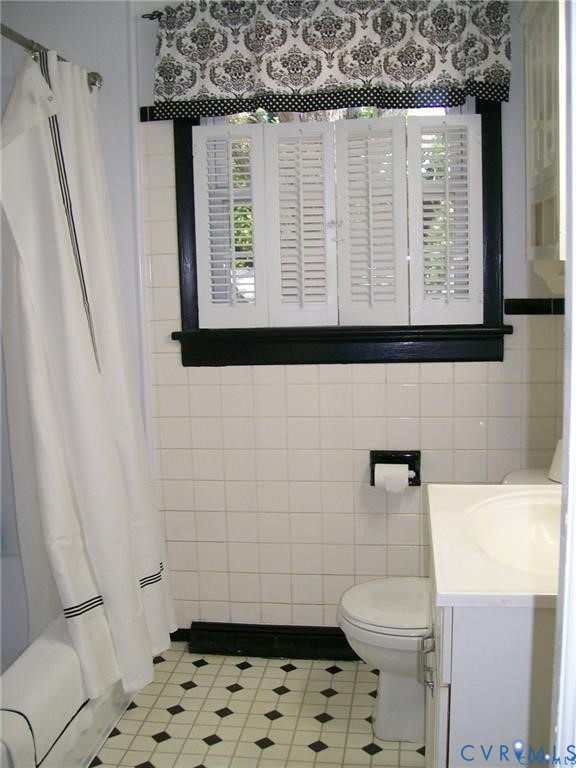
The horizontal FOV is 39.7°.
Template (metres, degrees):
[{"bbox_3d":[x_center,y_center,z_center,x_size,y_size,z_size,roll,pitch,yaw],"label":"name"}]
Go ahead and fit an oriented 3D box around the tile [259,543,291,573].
[{"bbox_3d":[-0.045,0.599,2.749,0.108,0.108,0.009,-1,7,8],"label":"tile"}]

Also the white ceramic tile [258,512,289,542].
[{"bbox_3d":[-0.048,0.491,2.738,0.108,0.108,0.009,0,7,7],"label":"white ceramic tile"}]

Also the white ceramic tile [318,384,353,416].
[{"bbox_3d":[0.159,0.056,2.636,0.108,0.108,0.010,0,9,8],"label":"white ceramic tile"}]

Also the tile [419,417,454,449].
[{"bbox_3d":[0.487,0.159,2.614,0.108,0.108,0.010,-1,8,8],"label":"tile"}]

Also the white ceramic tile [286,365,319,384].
[{"bbox_3d":[0.047,-0.032,2.636,0.108,0.066,0.009,0,8,8],"label":"white ceramic tile"}]

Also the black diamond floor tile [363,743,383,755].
[{"bbox_3d":[0.235,1.016,2.217,0.042,0.008,0.042,-7,9,-36],"label":"black diamond floor tile"}]

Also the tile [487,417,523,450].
[{"bbox_3d":[0.705,0.160,2.580,0.108,0.108,0.010,0,9,8],"label":"tile"}]

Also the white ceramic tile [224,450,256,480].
[{"bbox_3d":[-0.162,0.273,2.719,0.108,0.108,0.010,-1,8,8],"label":"white ceramic tile"}]

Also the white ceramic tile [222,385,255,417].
[{"bbox_3d":[-0.167,0.058,2.709,0.109,0.108,0.009,0,7,8],"label":"white ceramic tile"}]

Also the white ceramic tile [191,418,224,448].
[{"bbox_3d":[-0.274,0.167,2.726,0.108,0.108,0.009,-1,7,8],"label":"white ceramic tile"}]

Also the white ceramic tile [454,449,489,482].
[{"bbox_3d":[0.595,0.267,2.597,0.108,0.108,0.009,0,8,8],"label":"white ceramic tile"}]

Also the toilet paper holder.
[{"bbox_3d":[0.355,0.282,2.629,0.164,0.119,0.075,0,7,7],"label":"toilet paper holder"}]

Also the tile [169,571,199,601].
[{"bbox_3d":[-0.367,0.715,2.824,0.109,0.108,0.009,0,7,8],"label":"tile"}]

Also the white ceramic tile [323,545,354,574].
[{"bbox_3d":[0.174,0.597,2.719,0.108,0.108,0.010,0,9,8],"label":"white ceramic tile"}]

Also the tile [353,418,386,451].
[{"bbox_3d":[0.271,0.162,2.649,0.108,0.108,0.009,-1,7,8],"label":"tile"}]

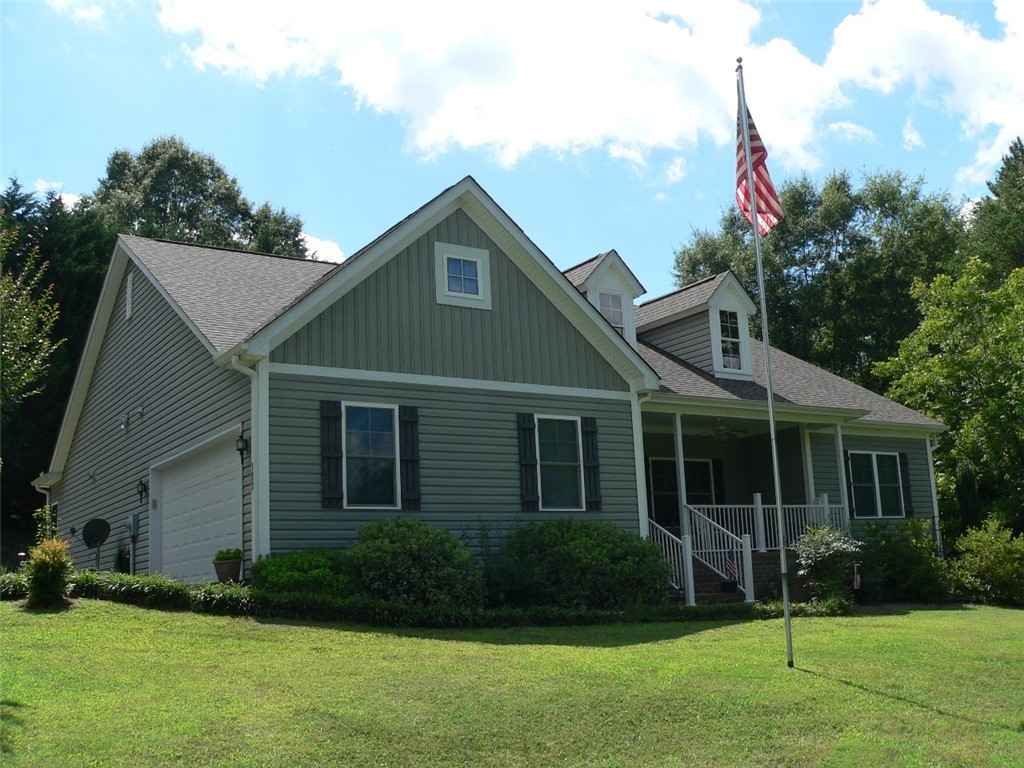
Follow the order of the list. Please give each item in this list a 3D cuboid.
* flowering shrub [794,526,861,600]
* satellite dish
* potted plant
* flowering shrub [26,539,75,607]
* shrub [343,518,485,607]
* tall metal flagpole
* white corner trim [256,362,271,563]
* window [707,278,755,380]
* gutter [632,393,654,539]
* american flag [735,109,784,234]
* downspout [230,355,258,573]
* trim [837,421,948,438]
[{"bbox_3d":[6.130,3.512,20.718,1.237,1.425,1.175,5,-13,-32],"label":"flowering shrub"},{"bbox_3d":[-7.700,2.759,19.625,0.340,0.620,0.640,-8,-13,26],"label":"satellite dish"},{"bbox_3d":[-3.722,2.385,13.980,0.420,0.460,0.420,5,-13,-32],"label":"potted plant"},{"bbox_3d":[-5.337,2.170,12.302,0.540,0.760,0.540,5,-13,-32],"label":"flowering shrub"},{"bbox_3d":[-1.256,2.347,13.907,1.828,1.108,1.645,5,-13,-32],"label":"shrub"},{"bbox_3d":[2.937,-0.449,12.400,0.075,7.290,0.075,5,-13,-32],"label":"tall metal flagpole"},{"bbox_3d":[-3.329,1.071,14.237,0.160,2.900,0.130,5,-13,-32],"label":"white corner trim"},{"bbox_3d":[4.459,-1.117,21.920,1.150,2.160,0.220,5,-13,-32],"label":"window"},{"bbox_3d":[2.213,1.606,17.708,0.190,2.850,0.110,5,-13,-32],"label":"gutter"},{"bbox_3d":[2.985,-2.631,12.794,0.520,1.820,0.320,-6,-12,14],"label":"american flag"},{"bbox_3d":[-3.503,1.028,13.985,0.340,2.890,0.110,5,-13,-32],"label":"downspout"},{"bbox_3d":[8.888,1.002,24.765,4.200,0.250,0.150,5,-13,-32],"label":"trim"}]

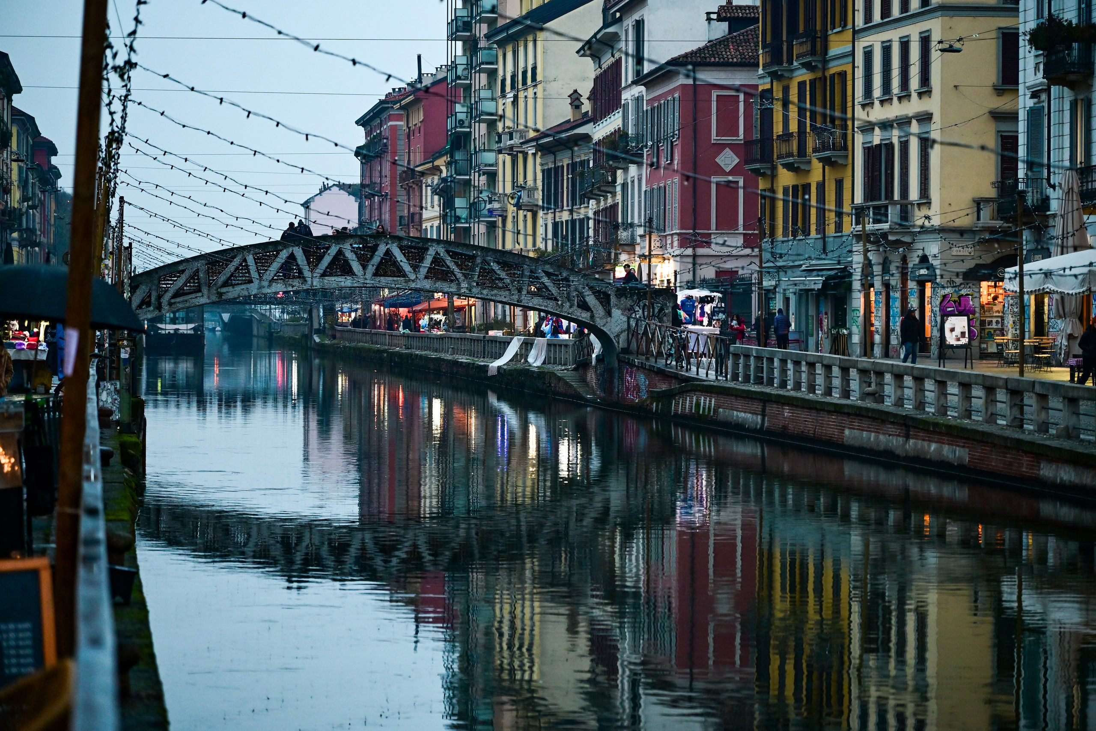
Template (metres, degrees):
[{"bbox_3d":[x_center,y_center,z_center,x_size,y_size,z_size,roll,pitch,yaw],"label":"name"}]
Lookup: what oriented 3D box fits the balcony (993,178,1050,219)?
[{"bbox_3d":[15.154,-5.347,116.689,0.920,1.160,2.250,0,1,-10],"label":"balcony"}]

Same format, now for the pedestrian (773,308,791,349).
[{"bbox_3d":[8.590,-1.240,134.000,0.580,1.720,0.380,0,1,3],"label":"pedestrian"}]

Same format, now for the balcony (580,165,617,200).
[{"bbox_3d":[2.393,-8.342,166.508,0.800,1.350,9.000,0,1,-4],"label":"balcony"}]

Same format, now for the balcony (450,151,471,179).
[{"bbox_3d":[-5.601,-12.646,233.428,0.950,1.650,4.800,0,1,-7],"label":"balcony"}]

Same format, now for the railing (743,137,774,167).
[{"bbox_3d":[8.735,-8.655,149.298,0.760,1.080,2.500,0,1,-10],"label":"railing"}]

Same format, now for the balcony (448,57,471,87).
[{"bbox_3d":[-5.601,-18.667,233.428,0.950,1.650,4.800,0,1,-7],"label":"balcony"}]

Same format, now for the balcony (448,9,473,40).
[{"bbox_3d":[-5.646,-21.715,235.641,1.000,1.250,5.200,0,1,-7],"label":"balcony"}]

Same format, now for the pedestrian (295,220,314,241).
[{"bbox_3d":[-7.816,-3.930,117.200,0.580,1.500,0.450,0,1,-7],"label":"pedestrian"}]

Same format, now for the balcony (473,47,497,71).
[{"bbox_3d":[-3.756,-18.171,218.431,0.950,1.170,4.800,0,1,-7],"label":"balcony"}]

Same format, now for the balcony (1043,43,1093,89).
[{"bbox_3d":[15.895,-9.232,111.615,0.920,1.220,2.100,0,1,-10],"label":"balcony"}]

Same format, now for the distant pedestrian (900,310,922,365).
[{"bbox_3d":[10.989,-0.830,110.700,0.580,1.750,0.420,0,1,-19],"label":"distant pedestrian"}]

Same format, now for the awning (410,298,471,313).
[{"bbox_3d":[-6.426,-3.666,222.000,3.600,0.950,4.200,0,1,-7],"label":"awning"}]

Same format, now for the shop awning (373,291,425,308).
[{"bbox_3d":[-10.493,-4.631,257.653,3.100,1.250,5.000,0,1,-7],"label":"shop awning"}]

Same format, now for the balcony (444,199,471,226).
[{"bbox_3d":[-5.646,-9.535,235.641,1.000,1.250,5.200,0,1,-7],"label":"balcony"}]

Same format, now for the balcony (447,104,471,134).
[{"bbox_3d":[-5.601,-15.665,233.428,0.950,1.650,4.800,0,1,-7],"label":"balcony"}]

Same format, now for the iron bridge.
[{"bbox_3d":[-5.419,-2.205,118.928,18.779,4.115,3.600,0,1,-7],"label":"iron bridge"}]

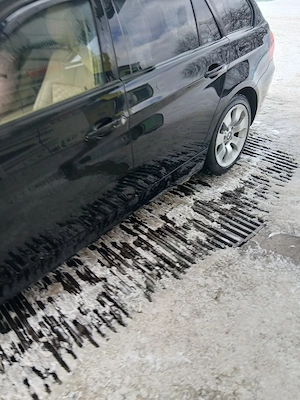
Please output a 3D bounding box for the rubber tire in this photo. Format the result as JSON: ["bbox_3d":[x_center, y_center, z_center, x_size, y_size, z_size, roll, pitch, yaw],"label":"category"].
[{"bbox_3d":[0.554,-0.520,2.355,0.228,0.634,0.634,26,47,37],"label":"rubber tire"}]

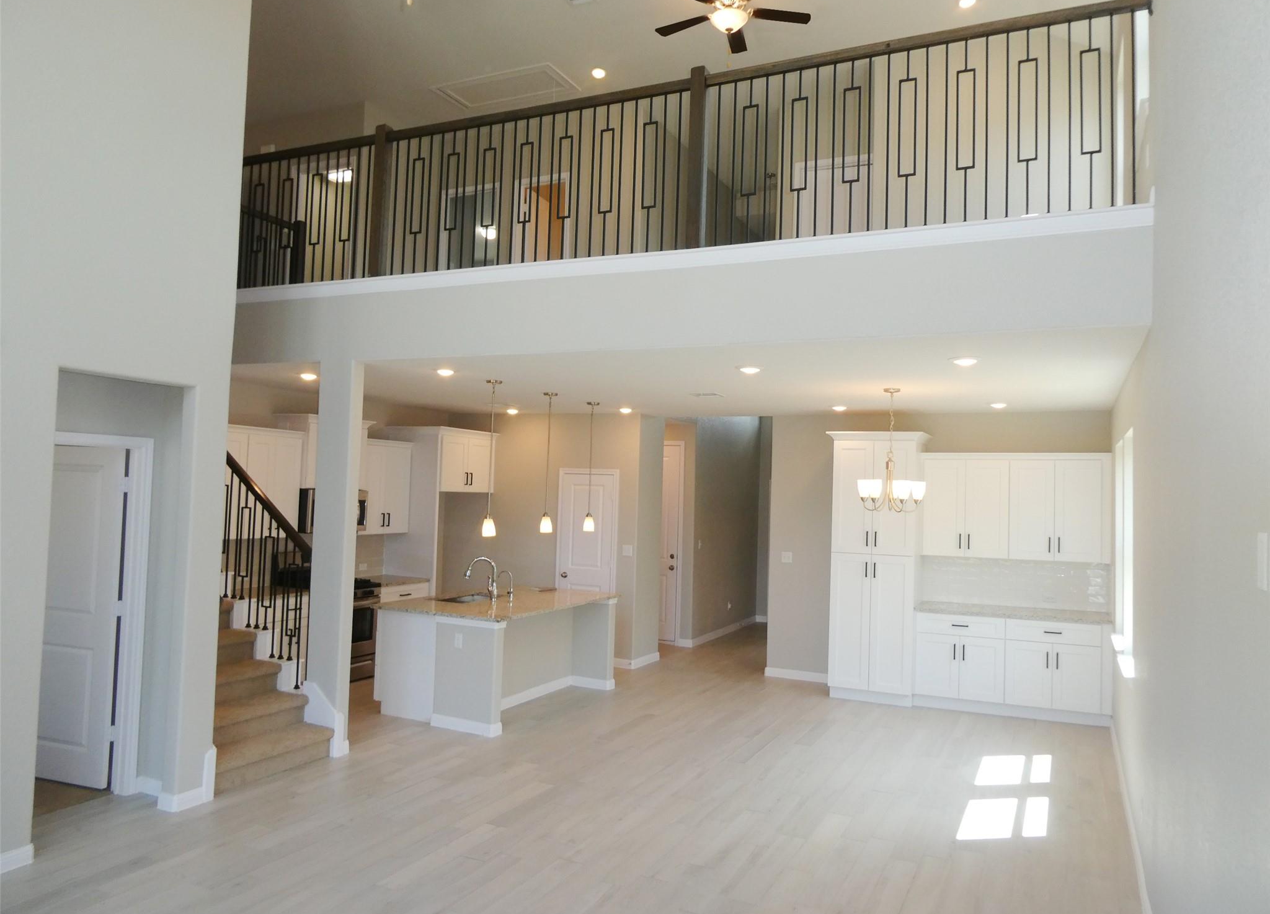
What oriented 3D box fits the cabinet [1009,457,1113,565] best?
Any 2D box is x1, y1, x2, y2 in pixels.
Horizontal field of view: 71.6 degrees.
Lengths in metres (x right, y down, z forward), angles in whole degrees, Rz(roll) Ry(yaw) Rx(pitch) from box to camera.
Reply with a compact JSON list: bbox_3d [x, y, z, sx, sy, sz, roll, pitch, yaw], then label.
[{"bbox_3d":[3.908,0.477,8.142,0.827,0.953,0.330,1,-2,22],"label":"cabinet"}]

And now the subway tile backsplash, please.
[{"bbox_3d":[3.529,1.172,8.226,1.600,0.456,0.025,0,-3,26],"label":"subway tile backsplash"}]

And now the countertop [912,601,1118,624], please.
[{"bbox_3d":[3.388,1.404,7.943,1.600,0.038,0.635,0,-3,26],"label":"countertop"}]

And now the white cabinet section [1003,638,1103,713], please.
[{"bbox_3d":[3.792,1.943,7.989,0.761,0.575,0.567,0,-3,26],"label":"white cabinet section"}]

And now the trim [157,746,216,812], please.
[{"bbox_3d":[-2.619,1.877,5.170,0.155,0.310,0.280,1,-2,26],"label":"trim"}]

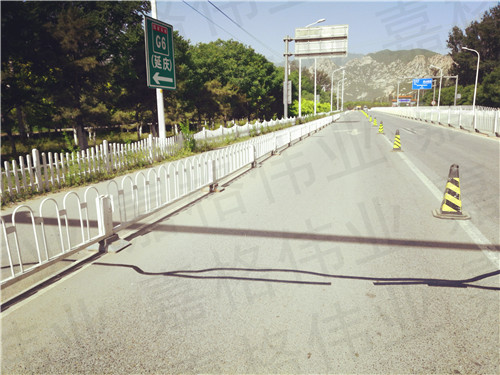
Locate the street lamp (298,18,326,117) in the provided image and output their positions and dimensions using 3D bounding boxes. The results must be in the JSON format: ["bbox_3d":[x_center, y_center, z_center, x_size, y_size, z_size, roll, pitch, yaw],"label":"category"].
[{"bbox_3d":[6.487,-12.055,39.099,2.620,10.088,0.350,2,13,16],"label":"street lamp"}]

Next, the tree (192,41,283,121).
[{"bbox_3d":[-1.204,-9.936,35.403,7.600,7.754,7.600,2,13,16],"label":"tree"}]

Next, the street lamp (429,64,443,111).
[{"bbox_3d":[43.889,-23.160,89.219,2.400,10.500,0.300,2,12,16],"label":"street lamp"}]

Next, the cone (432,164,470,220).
[{"bbox_3d":[2.811,0.036,5.176,0.450,0.713,0.450,2,13,16],"label":"cone"}]

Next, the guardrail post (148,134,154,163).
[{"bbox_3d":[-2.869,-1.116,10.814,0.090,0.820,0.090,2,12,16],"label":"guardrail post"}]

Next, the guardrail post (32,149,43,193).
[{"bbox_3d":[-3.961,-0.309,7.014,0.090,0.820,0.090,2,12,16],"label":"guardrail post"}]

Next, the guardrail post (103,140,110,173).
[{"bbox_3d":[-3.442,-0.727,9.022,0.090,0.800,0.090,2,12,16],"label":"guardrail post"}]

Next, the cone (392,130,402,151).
[{"bbox_3d":[4.990,-1.586,12.683,0.400,0.700,0.400,2,12,16],"label":"cone"}]

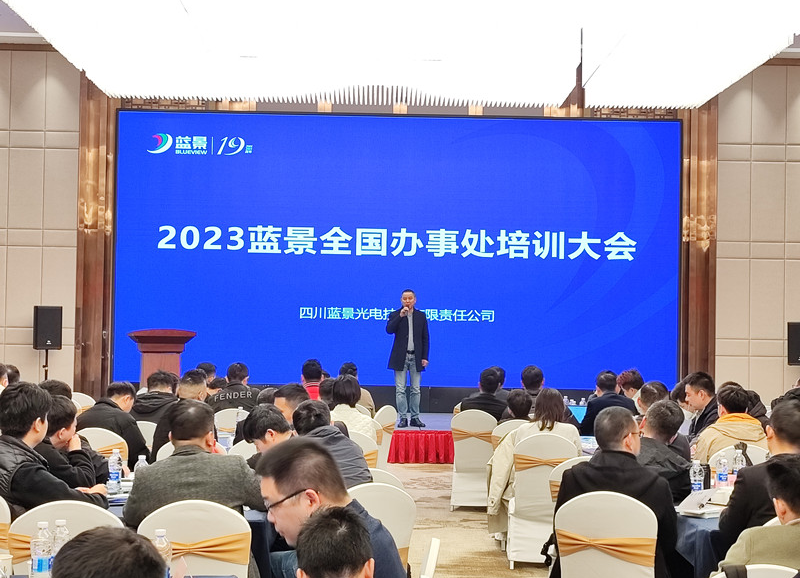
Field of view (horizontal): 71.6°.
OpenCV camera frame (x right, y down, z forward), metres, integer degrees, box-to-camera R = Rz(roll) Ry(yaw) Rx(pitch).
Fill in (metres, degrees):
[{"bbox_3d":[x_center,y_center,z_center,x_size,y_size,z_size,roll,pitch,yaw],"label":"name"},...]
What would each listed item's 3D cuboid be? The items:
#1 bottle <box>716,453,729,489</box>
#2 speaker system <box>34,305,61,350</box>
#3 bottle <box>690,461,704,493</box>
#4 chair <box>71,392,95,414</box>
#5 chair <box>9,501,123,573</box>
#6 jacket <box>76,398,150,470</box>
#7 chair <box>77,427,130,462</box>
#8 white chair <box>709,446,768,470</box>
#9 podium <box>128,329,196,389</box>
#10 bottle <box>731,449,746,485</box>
[{"bbox_3d":[1.735,0.997,2.980,0.067,0.220,0.067,1,-4,0],"label":"bottle"},{"bbox_3d":[-5.020,0.555,7.900,0.370,0.610,0.360,2,-2,-36],"label":"speaker system"},{"bbox_3d":[1.464,0.952,2.730,0.064,0.222,0.064,1,-2,0],"label":"bottle"},{"bbox_3d":[-3.453,1.599,6.204,0.450,0.930,0.550,1,-4,5],"label":"chair"},{"bbox_3d":[-1.230,1.285,2.380,0.460,0.920,0.550,0,-2,14],"label":"chair"},{"bbox_3d":[-2.050,1.100,3.980,0.520,0.620,0.420,0,-2,27],"label":"jacket"},{"bbox_3d":[-2.063,1.422,3.985,0.450,0.930,0.550,1,-4,-2],"label":"chair"},{"bbox_3d":[2.161,1.474,3.745,0.450,0.930,0.550,1,-4,0],"label":"white chair"},{"bbox_3d":[-3.080,1.130,7.200,0.800,1.180,0.520,2,-2,-22],"label":"podium"},{"bbox_3d":[1.838,1.000,3.000,0.067,0.220,0.067,1,-4,0],"label":"bottle"}]

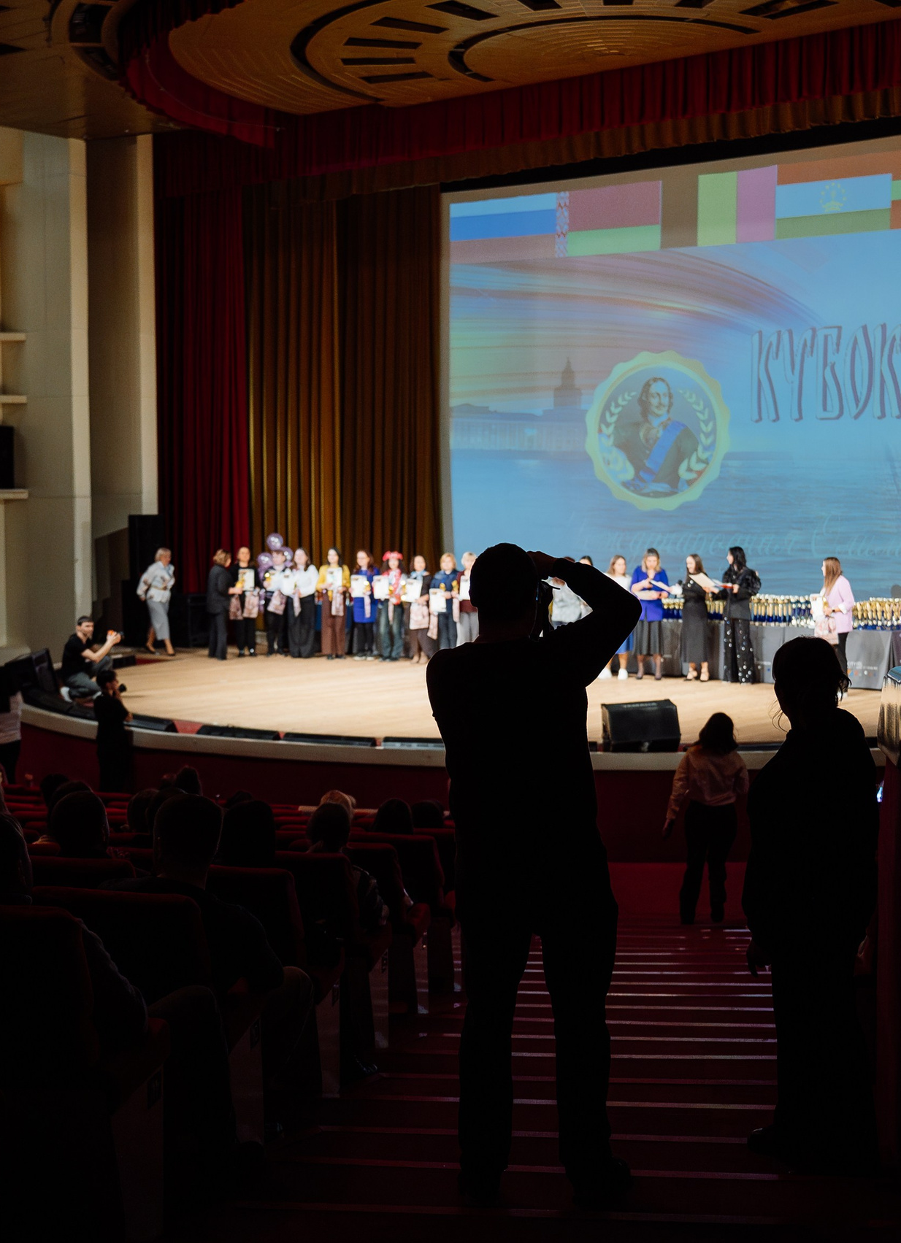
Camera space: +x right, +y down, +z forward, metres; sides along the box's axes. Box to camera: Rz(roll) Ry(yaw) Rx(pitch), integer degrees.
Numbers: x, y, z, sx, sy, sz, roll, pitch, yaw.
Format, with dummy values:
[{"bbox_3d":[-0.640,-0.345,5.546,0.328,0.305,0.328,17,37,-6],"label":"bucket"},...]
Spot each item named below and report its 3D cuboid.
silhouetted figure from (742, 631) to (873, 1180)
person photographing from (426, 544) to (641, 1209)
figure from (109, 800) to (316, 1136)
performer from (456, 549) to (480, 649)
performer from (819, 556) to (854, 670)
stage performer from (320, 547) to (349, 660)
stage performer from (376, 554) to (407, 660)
[{"bbox_3d":[1.109,0.873,5.285,0.440,1.650,0.360,-3,5,-42],"label":"silhouetted figure"},{"bbox_3d":[0.214,0.679,4.535,0.570,1.772,0.500,1,4,13],"label":"person photographing"},{"bbox_3d":[-0.693,1.062,5.082,0.570,1.200,0.800,1,4,9],"label":"figure"},{"bbox_3d":[0.286,-0.179,23.983,0.460,1.583,0.380,2,4,24],"label":"performer"},{"bbox_3d":[4.512,0.068,20.113,0.410,1.627,0.450,-2,5,-35],"label":"performer"},{"bbox_3d":[-1.752,-0.264,25.634,0.460,1.670,0.360,2,4,23],"label":"stage performer"},{"bbox_3d":[-0.875,-0.214,25.236,0.460,1.620,0.360,1,4,18],"label":"stage performer"}]

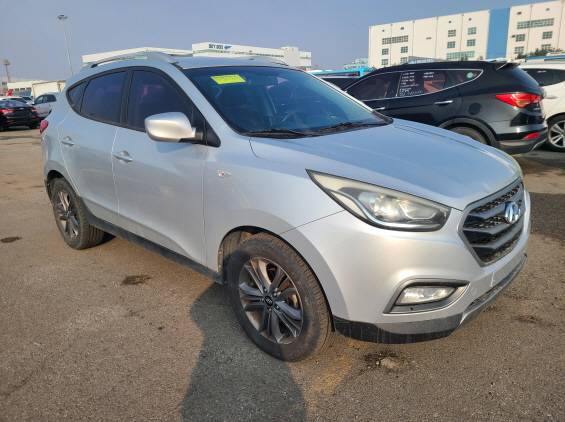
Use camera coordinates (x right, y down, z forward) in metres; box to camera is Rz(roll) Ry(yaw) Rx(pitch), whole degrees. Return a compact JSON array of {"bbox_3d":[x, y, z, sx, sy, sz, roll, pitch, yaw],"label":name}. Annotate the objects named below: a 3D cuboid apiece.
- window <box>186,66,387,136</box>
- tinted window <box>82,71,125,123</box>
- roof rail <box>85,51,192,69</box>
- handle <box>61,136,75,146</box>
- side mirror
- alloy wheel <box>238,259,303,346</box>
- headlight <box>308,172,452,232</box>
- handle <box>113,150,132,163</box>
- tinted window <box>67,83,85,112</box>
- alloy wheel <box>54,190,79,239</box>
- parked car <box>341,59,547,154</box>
[{"bbox_3d":[0.103,-0.794,2.864,1.500,0.130,0.900,-17,50,-45],"label":"window"},{"bbox_3d":[-1.347,-0.858,3.261,0.791,0.392,0.050,12,-6,42],"label":"tinted window"},{"bbox_3d":[-1.161,-1.120,3.187,1.570,0.120,0.060,17,23,40],"label":"roof rail"},{"bbox_3d":[-1.740,-0.558,3.417,0.230,0.055,0.055,12,21,41],"label":"handle"},{"bbox_3d":[-0.606,-0.457,2.319,0.170,0.165,0.270,12,21,42],"label":"side mirror"},{"bbox_3d":[-0.017,0.434,2.164,0.452,0.452,0.180,11,20,40],"label":"alloy wheel"},{"bbox_3d":[0.411,-0.045,1.833,0.570,0.260,0.370,12,21,42],"label":"headlight"},{"bbox_3d":[-1.061,-0.365,2.839,0.250,0.060,0.060,12,21,42],"label":"handle"},{"bbox_3d":[-1.766,-0.962,3.663,0.469,0.269,0.050,12,-6,45],"label":"tinted window"},{"bbox_3d":[-1.946,0.020,3.987,0.465,0.465,0.200,12,21,41],"label":"alloy wheel"},{"bbox_3d":[2.164,-1.782,7.815,4.690,1.680,1.880,7,17,30],"label":"parked car"}]

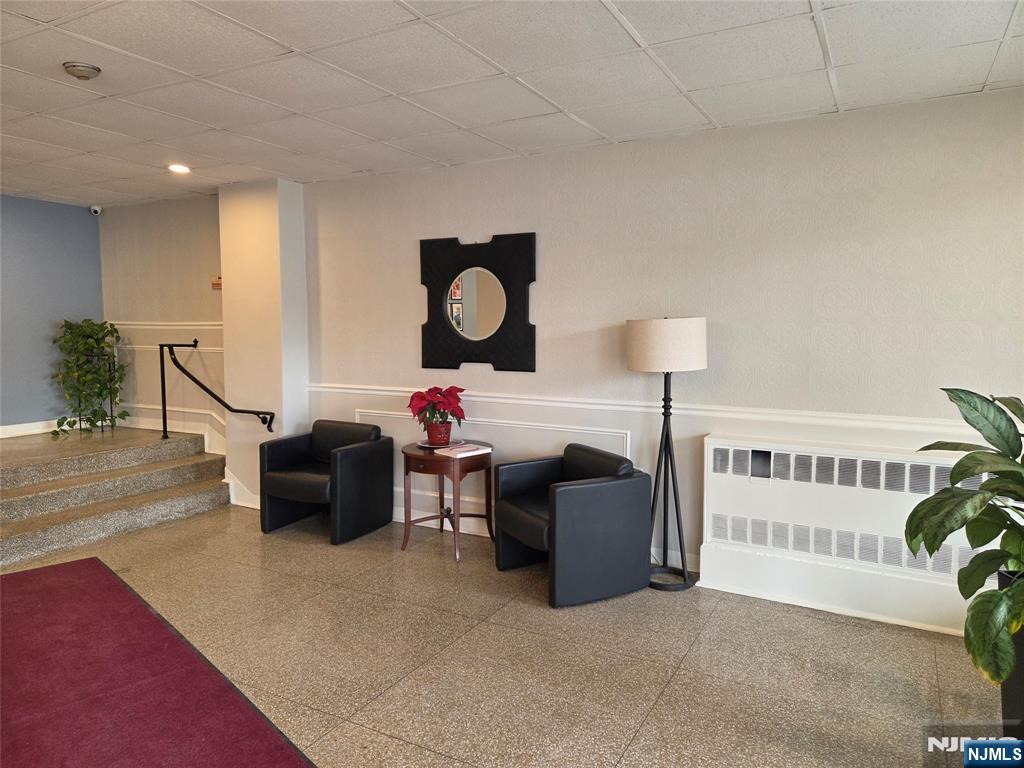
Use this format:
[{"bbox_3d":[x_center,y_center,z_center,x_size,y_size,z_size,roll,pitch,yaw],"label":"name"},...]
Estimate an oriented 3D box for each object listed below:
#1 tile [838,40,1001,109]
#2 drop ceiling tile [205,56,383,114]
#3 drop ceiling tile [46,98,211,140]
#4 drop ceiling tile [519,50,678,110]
[{"bbox_3d":[1.759,-1.351,2.992,0.605,0.020,0.605,3,6,29],"label":"tile"},{"bbox_3d":[-0.971,-1.360,3.081,0.605,0.020,0.605,3,6,29],"label":"drop ceiling tile"},{"bbox_3d":[-2.039,-1.417,3.679,0.600,0.020,0.600,3,6,28],"label":"drop ceiling tile"},{"bbox_3d":[0.391,-1.355,3.031,0.605,0.020,0.605,3,6,29],"label":"drop ceiling tile"}]

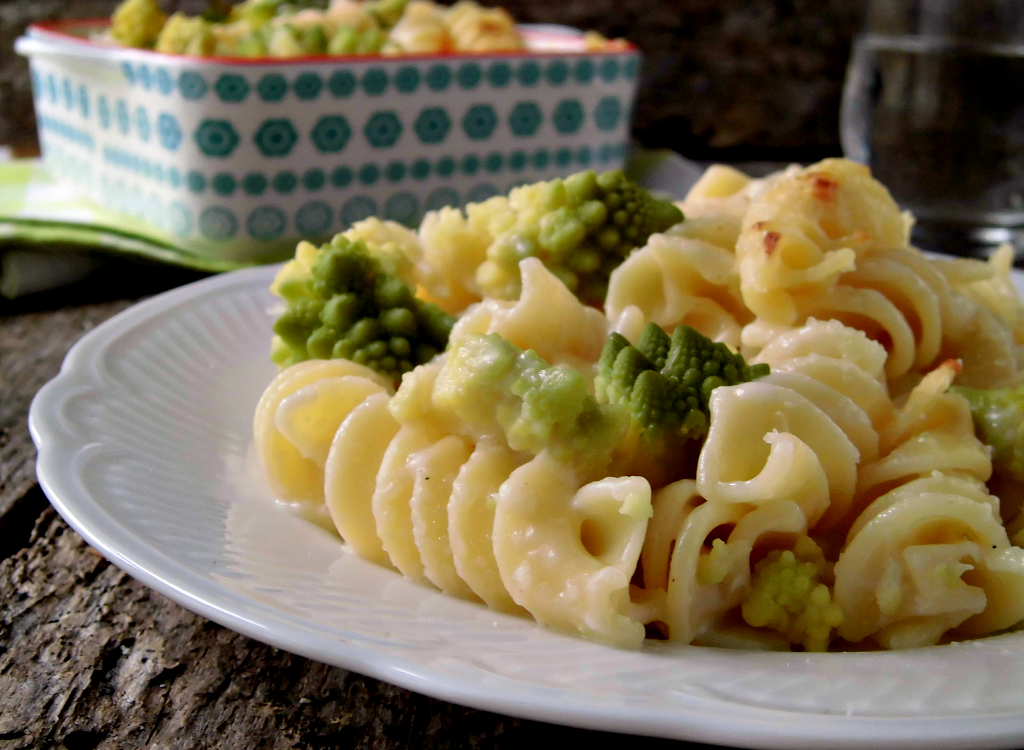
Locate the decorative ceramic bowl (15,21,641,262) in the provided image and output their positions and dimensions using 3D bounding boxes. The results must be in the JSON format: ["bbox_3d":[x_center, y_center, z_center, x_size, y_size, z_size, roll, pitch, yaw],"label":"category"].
[{"bbox_3d":[-0.063,-0.089,0.476,0.187,0.055,0.154,-10,23,-30],"label":"decorative ceramic bowl"}]

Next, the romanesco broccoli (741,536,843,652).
[{"bbox_3d":[0.040,0.032,0.200,0.015,0.015,0.013,2,20,0],"label":"romanesco broccoli"}]

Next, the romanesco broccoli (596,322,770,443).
[{"bbox_3d":[0.028,0.002,0.225,0.029,0.020,0.023,2,20,0],"label":"romanesco broccoli"}]

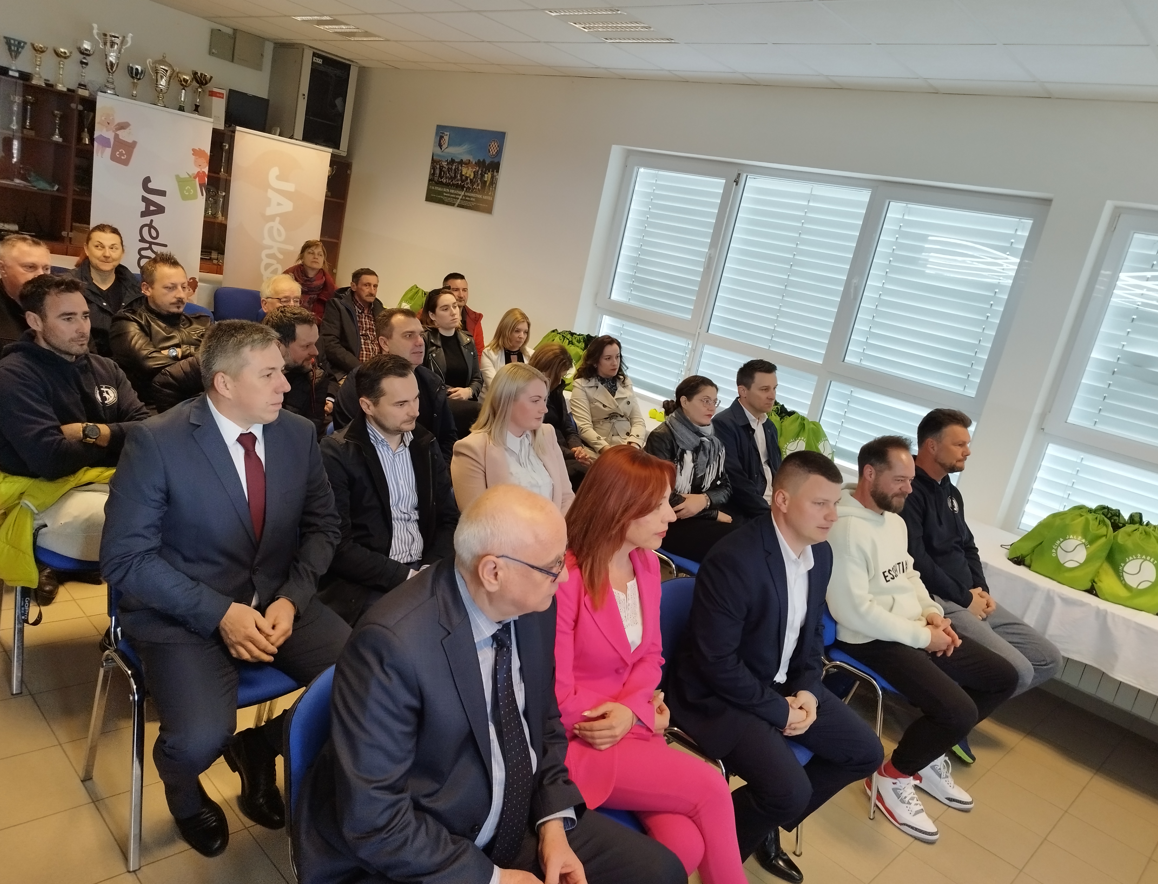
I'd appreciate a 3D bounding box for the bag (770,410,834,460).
[{"bbox_3d":[1.255,-0.003,4.692,0.390,0.350,0.240,21,16,32],"label":"bag"}]

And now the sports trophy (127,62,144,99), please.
[{"bbox_3d":[-3.709,-2.986,7.132,0.150,0.345,0.150,24,18,40],"label":"sports trophy"}]

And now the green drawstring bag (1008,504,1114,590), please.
[{"bbox_3d":[2.147,0.432,3.750,0.370,0.330,0.200,24,18,40],"label":"green drawstring bag"}]

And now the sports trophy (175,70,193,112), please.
[{"bbox_3d":[-3.588,-3.143,7.727,0.145,0.400,0.145,24,18,40],"label":"sports trophy"}]

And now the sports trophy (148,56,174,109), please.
[{"bbox_3d":[-3.561,-3.051,7.264,0.170,0.464,0.235,24,18,40],"label":"sports trophy"}]

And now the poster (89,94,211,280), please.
[{"bbox_3d":[-3.412,-1.575,6.758,0.150,2.070,0.850,24,18,40],"label":"poster"}]

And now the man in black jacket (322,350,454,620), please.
[{"bbox_3d":[-0.576,0.395,2.879,0.820,1.310,0.570,24,18,40],"label":"man in black jacket"}]

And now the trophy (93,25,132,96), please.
[{"bbox_3d":[-3.775,-3.044,6.892,0.180,0.555,0.290,24,18,40],"label":"trophy"}]

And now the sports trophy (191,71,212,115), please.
[{"bbox_3d":[-3.481,-3.172,7.830,0.170,0.450,0.170,24,18,40],"label":"sports trophy"}]

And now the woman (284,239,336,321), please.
[{"bbox_3d":[-2.006,-0.845,6.429,0.520,1.280,0.680,-1,18,-41],"label":"woman"}]

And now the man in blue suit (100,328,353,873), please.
[{"bbox_3d":[-0.865,0.389,2.277,0.680,1.370,0.620,22,17,36],"label":"man in blue suit"}]

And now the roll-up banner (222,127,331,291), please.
[{"bbox_3d":[-2.672,-1.581,7.455,0.150,2.050,0.860,24,18,40],"label":"roll-up banner"}]

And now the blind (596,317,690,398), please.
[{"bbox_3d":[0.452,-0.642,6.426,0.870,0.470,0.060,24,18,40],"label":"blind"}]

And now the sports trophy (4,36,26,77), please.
[{"bbox_3d":[-4.298,-2.926,6.492,0.170,0.300,0.170,24,18,40],"label":"sports trophy"}]

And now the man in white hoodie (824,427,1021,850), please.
[{"bbox_3d":[1.256,0.691,3.247,0.830,1.310,0.550,24,18,40],"label":"man in white hoodie"}]

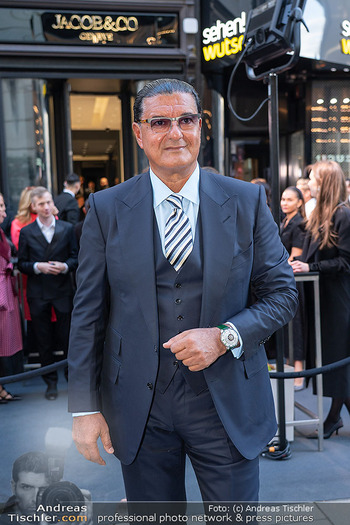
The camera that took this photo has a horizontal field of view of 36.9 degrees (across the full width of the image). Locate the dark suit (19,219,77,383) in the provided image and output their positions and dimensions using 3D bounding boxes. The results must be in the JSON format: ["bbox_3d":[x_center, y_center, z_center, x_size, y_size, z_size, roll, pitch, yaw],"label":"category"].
[{"bbox_3d":[-1.050,0.315,4.380,0.530,1.390,0.330,-3,5,-14],"label":"dark suit"}]

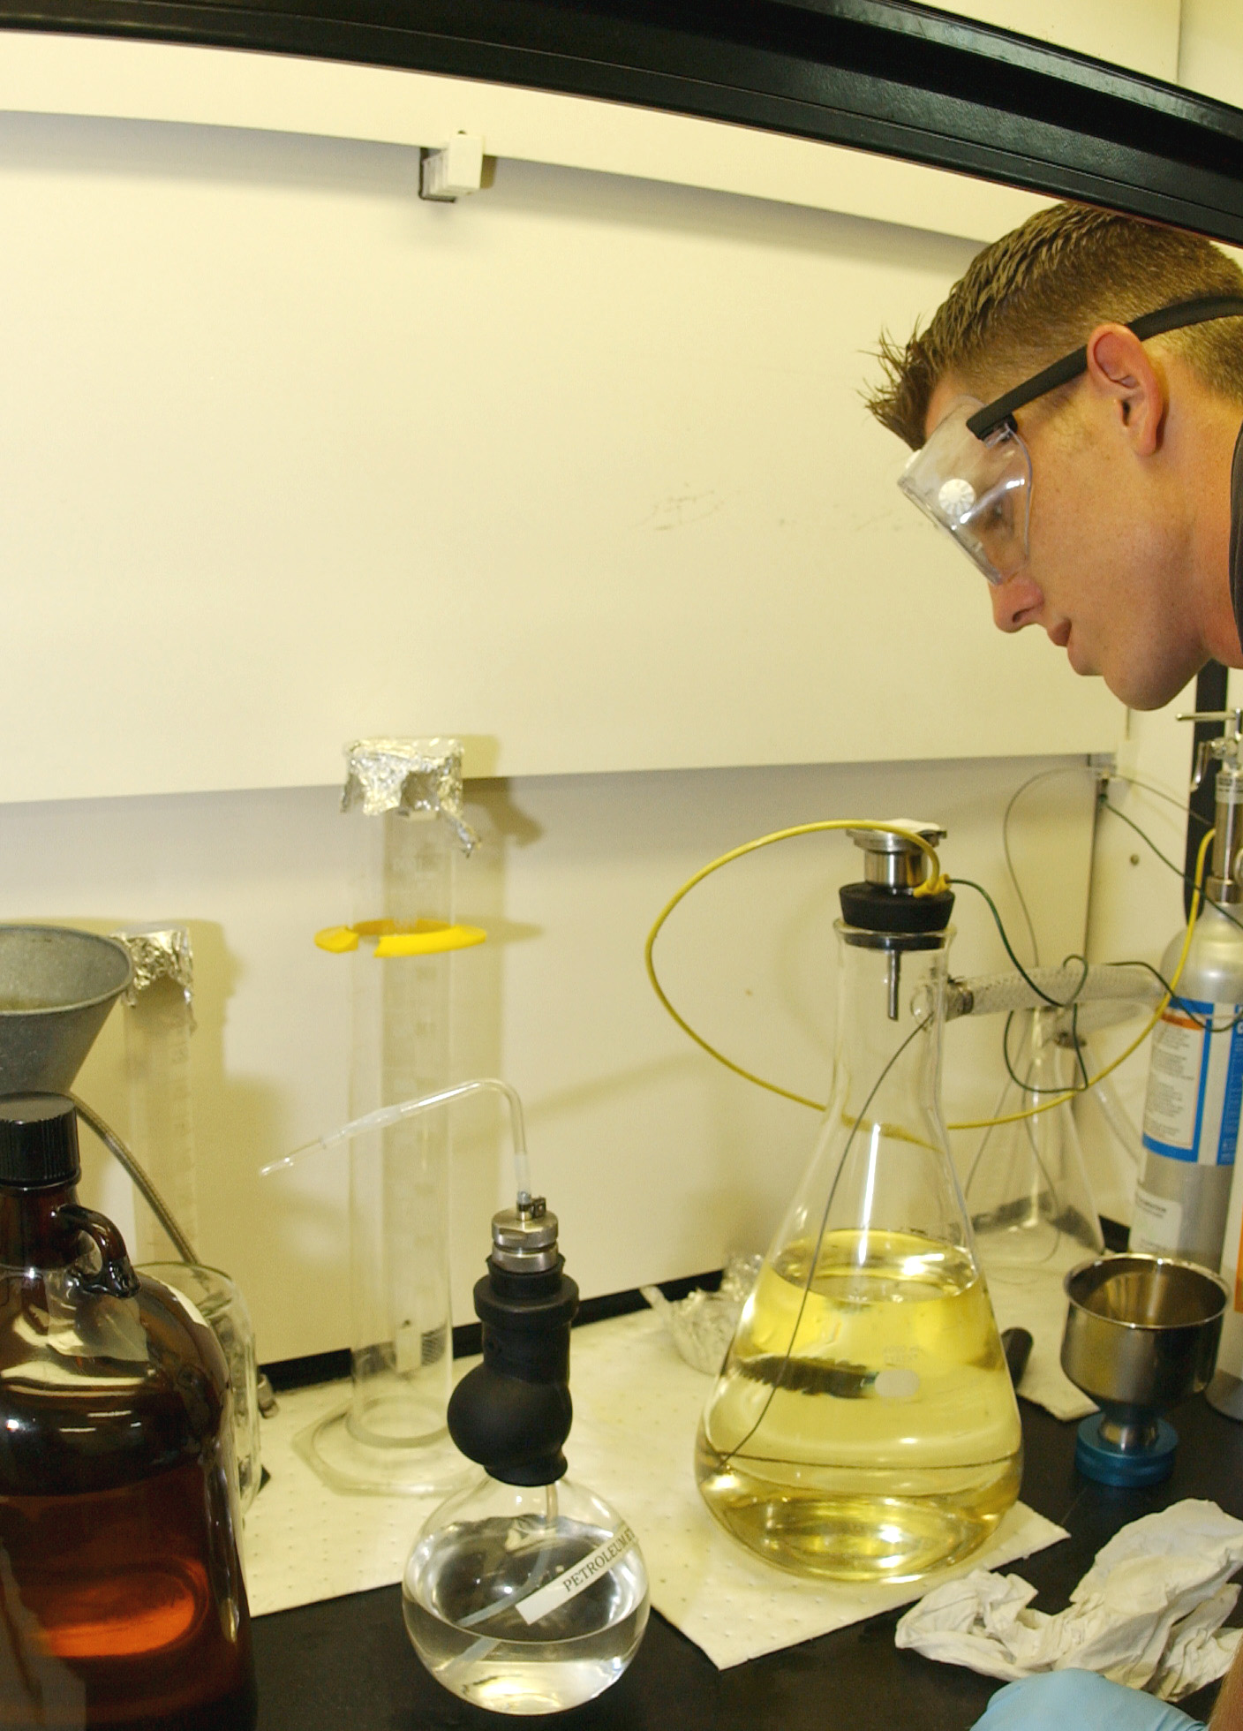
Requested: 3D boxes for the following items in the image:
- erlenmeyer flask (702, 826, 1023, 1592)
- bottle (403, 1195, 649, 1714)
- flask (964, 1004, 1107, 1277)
[{"bbox_3d":[0.152,0.193,1.073,0.203,0.432,0.203,1,11,0],"label":"erlenmeyer flask"},{"bbox_3d":[-0.049,0.302,0.920,0.130,0.268,0.130,-2,11,-15],"label":"bottle"},{"bbox_3d":[0.348,0.219,1.484,0.131,0.232,0.131,3,11,10],"label":"flask"}]

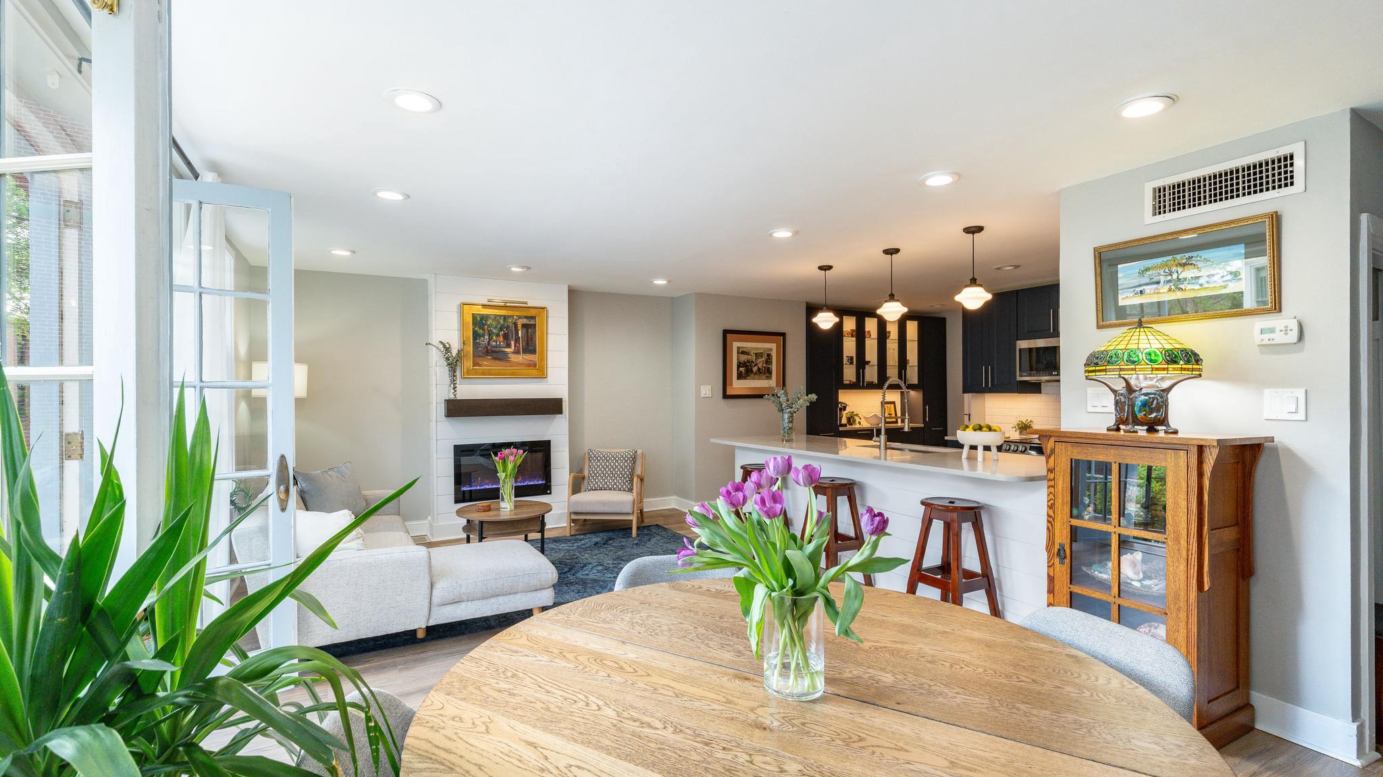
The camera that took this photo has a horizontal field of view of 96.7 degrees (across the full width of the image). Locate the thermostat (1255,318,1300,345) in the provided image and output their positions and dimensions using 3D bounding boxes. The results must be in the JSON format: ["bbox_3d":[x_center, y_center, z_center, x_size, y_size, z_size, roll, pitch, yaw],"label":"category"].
[{"bbox_3d":[2.300,-0.222,2.418,0.033,0.098,0.124,0,0,-30],"label":"thermostat"}]

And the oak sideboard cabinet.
[{"bbox_3d":[1.943,0.792,2.648,0.485,1.192,0.720,0,0,-29],"label":"oak sideboard cabinet"}]

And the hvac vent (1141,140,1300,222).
[{"bbox_3d":[2.216,-0.852,2.591,0.025,0.195,0.540,0,0,-30],"label":"hvac vent"}]

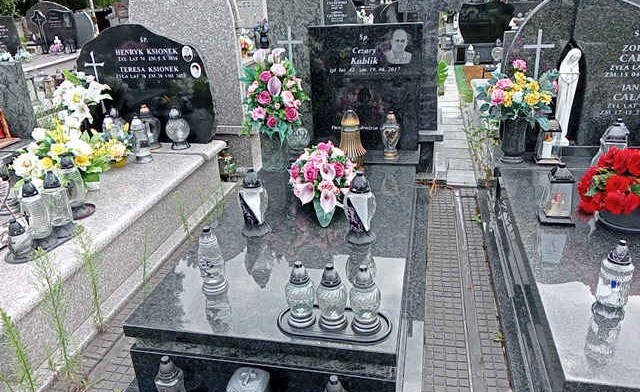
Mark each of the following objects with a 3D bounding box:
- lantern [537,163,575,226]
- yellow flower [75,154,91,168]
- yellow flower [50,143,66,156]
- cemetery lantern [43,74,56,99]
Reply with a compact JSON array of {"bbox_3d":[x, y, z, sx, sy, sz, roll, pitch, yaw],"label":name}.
[{"bbox_3d":[1.172,-0.017,2.530,0.155,0.285,0.150,3,23,12],"label":"lantern"},{"bbox_3d":[-1.397,-0.199,3.050,0.088,0.085,0.060,-13,26,-23],"label":"yellow flower"},{"bbox_3d":[-1.649,-0.293,3.264,0.095,0.090,0.070,3,23,12],"label":"yellow flower"},{"bbox_3d":[-3.380,-1.361,6.425,0.140,0.265,0.140,3,23,12],"label":"cemetery lantern"}]

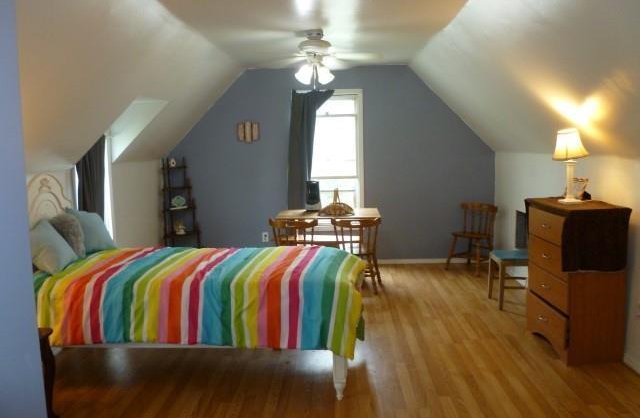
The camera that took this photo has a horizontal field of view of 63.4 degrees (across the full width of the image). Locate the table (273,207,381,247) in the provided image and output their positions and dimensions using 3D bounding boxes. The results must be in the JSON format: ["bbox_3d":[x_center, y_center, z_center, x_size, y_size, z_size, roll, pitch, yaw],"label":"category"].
[{"bbox_3d":[0.086,0.412,5.714,1.090,0.750,0.740,0,7,2],"label":"table"}]

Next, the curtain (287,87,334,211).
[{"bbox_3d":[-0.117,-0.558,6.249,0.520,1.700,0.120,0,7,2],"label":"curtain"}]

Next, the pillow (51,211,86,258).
[{"bbox_3d":[-1.702,0.157,3.543,0.150,0.340,0.380,-24,-1,20],"label":"pillow"}]

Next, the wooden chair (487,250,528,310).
[{"bbox_3d":[1.875,0.489,4.824,0.480,0.820,0.430,0,7,2],"label":"wooden chair"}]

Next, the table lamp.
[{"bbox_3d":[1.865,-0.322,3.860,0.260,0.550,0.260,0,7,2],"label":"table lamp"}]

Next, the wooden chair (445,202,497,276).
[{"bbox_3d":[1.830,0.334,6.135,0.480,0.800,0.460,-6,9,-38],"label":"wooden chair"}]

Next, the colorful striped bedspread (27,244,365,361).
[{"bbox_3d":[-0.705,0.536,3.417,1.960,0.500,1.060,0,7,2],"label":"colorful striped bedspread"}]

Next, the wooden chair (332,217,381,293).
[{"bbox_3d":[0.393,0.439,5.302,0.470,0.800,0.500,1,7,7],"label":"wooden chair"}]

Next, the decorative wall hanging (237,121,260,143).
[{"bbox_3d":[-0.877,-0.928,6.293,0.280,0.270,0.030,0,7,2],"label":"decorative wall hanging"}]

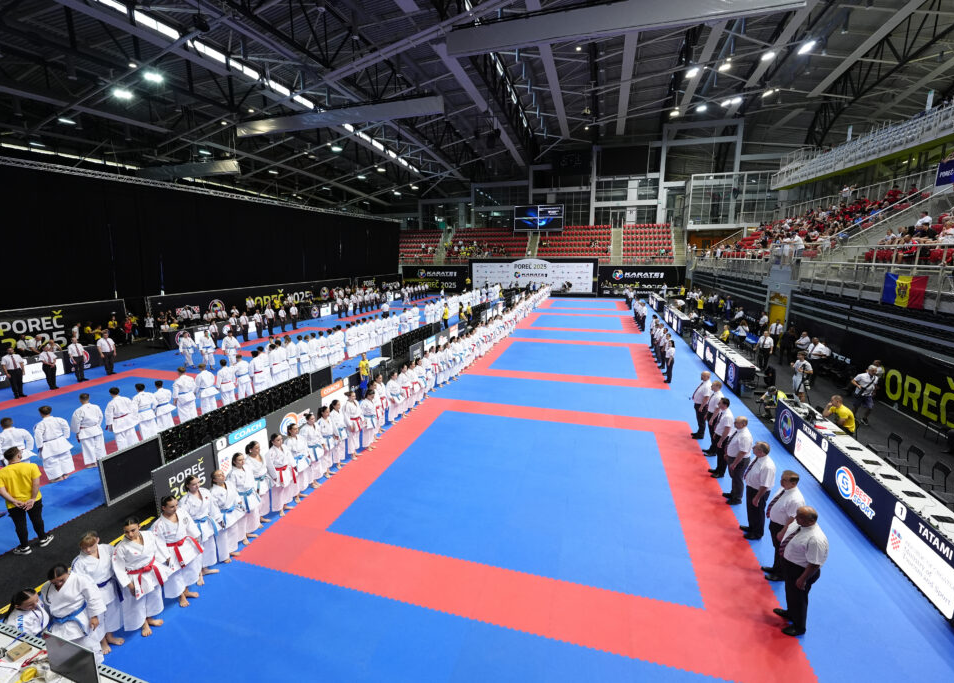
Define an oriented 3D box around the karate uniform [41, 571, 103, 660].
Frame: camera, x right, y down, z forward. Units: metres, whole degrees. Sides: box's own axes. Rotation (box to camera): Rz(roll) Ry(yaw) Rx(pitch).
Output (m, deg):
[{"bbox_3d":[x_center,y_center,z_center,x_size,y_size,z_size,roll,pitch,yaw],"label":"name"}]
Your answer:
[{"bbox_3d":[-4.534,3.198,4.509,0.384,1.258,0.545,5,13,25],"label":"karate uniform"}]

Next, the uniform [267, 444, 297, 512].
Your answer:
[{"bbox_3d":[-3.710,2.562,7.564,0.334,1.317,0.486,3,12,17],"label":"uniform"}]

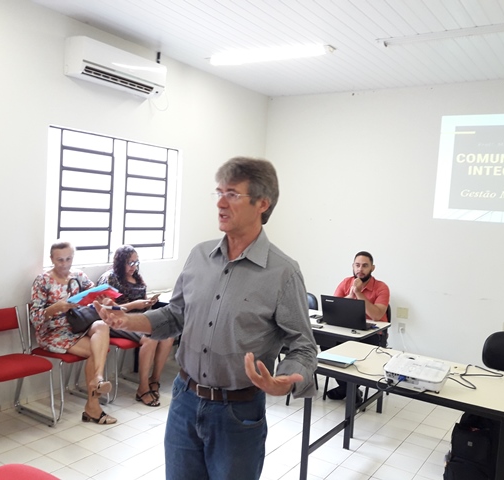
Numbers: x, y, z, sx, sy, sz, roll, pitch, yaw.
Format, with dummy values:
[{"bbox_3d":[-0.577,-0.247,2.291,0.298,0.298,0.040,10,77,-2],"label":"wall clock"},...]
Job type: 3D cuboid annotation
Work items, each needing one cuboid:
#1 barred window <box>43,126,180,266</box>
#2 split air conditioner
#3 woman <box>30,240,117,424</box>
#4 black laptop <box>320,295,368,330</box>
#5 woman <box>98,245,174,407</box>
[{"bbox_3d":[-1.164,-0.335,4.537,0.120,1.070,1.480,6,4,34],"label":"barred window"},{"bbox_3d":[-1.088,-1.389,4.239,0.205,0.275,0.875,6,4,34],"label":"split air conditioner"},{"bbox_3d":[-1.261,0.643,3.685,0.740,1.250,0.540,6,4,39],"label":"woman"},{"bbox_3d":[0.748,0.536,3.953,0.355,0.230,0.310,6,4,34],"label":"black laptop"},{"bbox_3d":[-0.954,0.654,4.166,0.710,1.210,0.530,5,4,29],"label":"woman"}]

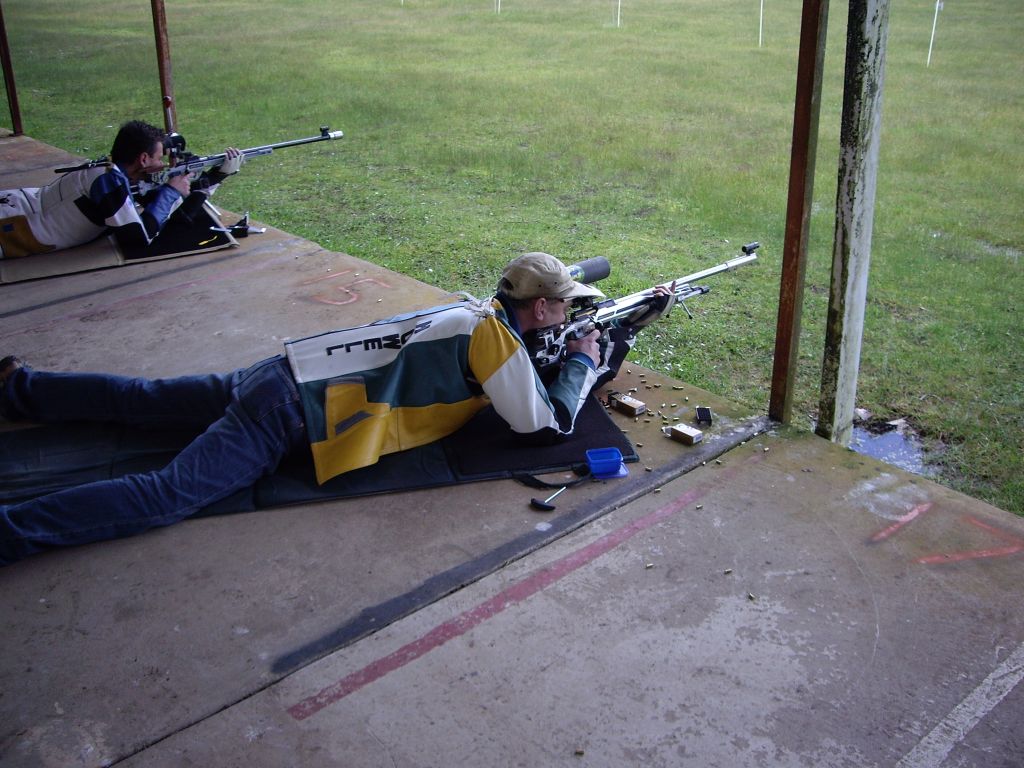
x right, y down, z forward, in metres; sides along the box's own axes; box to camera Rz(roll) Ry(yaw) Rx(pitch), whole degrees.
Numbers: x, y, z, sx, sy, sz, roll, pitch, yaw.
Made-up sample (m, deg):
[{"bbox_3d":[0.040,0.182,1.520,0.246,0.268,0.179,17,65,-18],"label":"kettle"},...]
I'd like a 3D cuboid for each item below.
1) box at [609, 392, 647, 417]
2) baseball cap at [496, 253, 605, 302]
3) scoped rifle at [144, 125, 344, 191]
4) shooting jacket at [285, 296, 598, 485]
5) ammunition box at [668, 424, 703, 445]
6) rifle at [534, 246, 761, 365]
[{"bbox_3d":[0.351,0.064,3.397,0.042,0.027,0.098,-21,32,-38],"label":"box"},{"bbox_3d":[0.108,-0.294,3.076,0.280,0.135,0.180,-6,25,-22],"label":"baseball cap"},{"bbox_3d":[-1.249,-1.045,5.151,1.150,0.240,0.090,-21,32,-38],"label":"scoped rifle"},{"bbox_3d":[-0.157,-0.045,3.154,0.870,0.410,0.550,-7,25,-4],"label":"shooting jacket"},{"bbox_3d":[0.501,0.143,3.220,0.042,0.026,0.078,-23,32,-40],"label":"ammunition box"},{"bbox_3d":[0.406,-0.231,3.422,1.120,0.235,0.090,-21,32,-38],"label":"rifle"}]

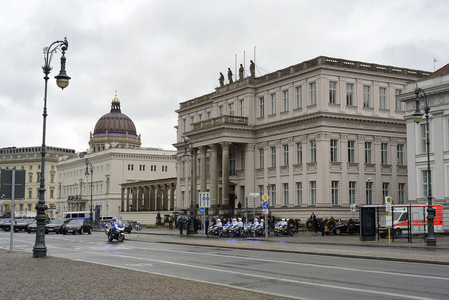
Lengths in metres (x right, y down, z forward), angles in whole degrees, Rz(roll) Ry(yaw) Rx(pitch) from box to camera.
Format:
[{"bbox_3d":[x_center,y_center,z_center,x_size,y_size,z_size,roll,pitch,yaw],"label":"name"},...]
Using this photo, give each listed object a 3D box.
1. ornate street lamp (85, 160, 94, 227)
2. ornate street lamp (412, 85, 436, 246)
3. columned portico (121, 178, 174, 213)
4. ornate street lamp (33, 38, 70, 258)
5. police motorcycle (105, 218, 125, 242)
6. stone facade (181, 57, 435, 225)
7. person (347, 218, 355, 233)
[{"bbox_3d":[-21.427,6.915,103.558,1.550,10.500,0.750,3,-6,-29],"label":"ornate street lamp"},{"bbox_3d":[13.032,0.944,42.446,1.550,10.500,0.750,3,-6,-29],"label":"ornate street lamp"},{"bbox_3d":[-13.783,9.306,128.732,3.500,5.850,29.000,3,-6,-29],"label":"columned portico"},{"bbox_3d":[-8.135,-0.243,30.815,1.550,10.500,0.750,3,-6,-29],"label":"ornate street lamp"},{"bbox_3d":[-7.772,5.787,46.746,0.950,1.620,2.200,4,-7,-35],"label":"police motorcycle"},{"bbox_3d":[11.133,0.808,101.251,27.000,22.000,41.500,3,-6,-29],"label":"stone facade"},{"bbox_3d":[11.948,7.170,61.315,0.580,1.680,0.450,-4,-7,34],"label":"person"}]

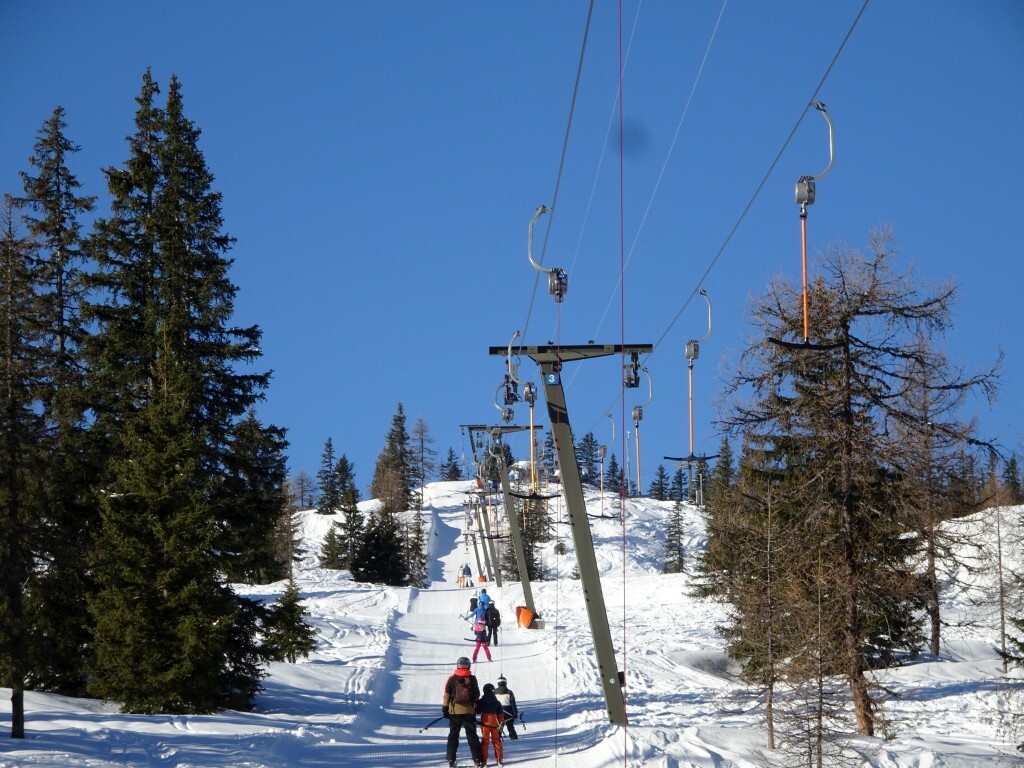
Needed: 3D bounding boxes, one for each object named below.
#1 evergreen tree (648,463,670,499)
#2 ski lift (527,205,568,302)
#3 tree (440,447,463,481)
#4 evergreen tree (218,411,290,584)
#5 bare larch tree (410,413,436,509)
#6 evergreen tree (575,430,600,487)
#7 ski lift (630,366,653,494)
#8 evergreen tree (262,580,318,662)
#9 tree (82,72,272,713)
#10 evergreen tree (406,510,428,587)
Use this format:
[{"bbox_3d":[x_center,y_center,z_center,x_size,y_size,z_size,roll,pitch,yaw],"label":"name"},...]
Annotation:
[{"bbox_3d":[18.402,12.288,620.000,2.745,4.560,2.745,-1,-10,0],"label":"evergreen tree"},{"bbox_3d":[0.379,-1.392,53.000,0.448,1.061,0.400,-1,-10,0],"label":"ski lift"},{"bbox_3d":[-7.548,9.918,620.000,2.745,4.306,2.745,-1,-10,0],"label":"tree"},{"bbox_3d":[-12.435,5.481,240.000,3.477,8.531,3.477,-1,-10,0],"label":"evergreen tree"},{"bbox_3d":[-9.545,8.372,530.000,2.986,10.394,2.986,-1,-10,0],"label":"bare larch tree"},{"bbox_3d":[9.115,8.995,600.000,3.139,6.864,3.139,-1,-10,0],"label":"evergreen tree"},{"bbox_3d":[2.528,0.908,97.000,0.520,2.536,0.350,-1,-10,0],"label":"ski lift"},{"bbox_3d":[-6.240,6.662,140.000,1.578,2.402,1.578,-1,-10,0],"label":"evergreen tree"},{"bbox_3d":[-6.798,0.173,101.000,3.861,13.205,3.861,-1,-10,0],"label":"tree"},{"bbox_3d":[-6.465,11.254,340.000,1.505,5.279,1.505,-1,-10,0],"label":"evergreen tree"}]

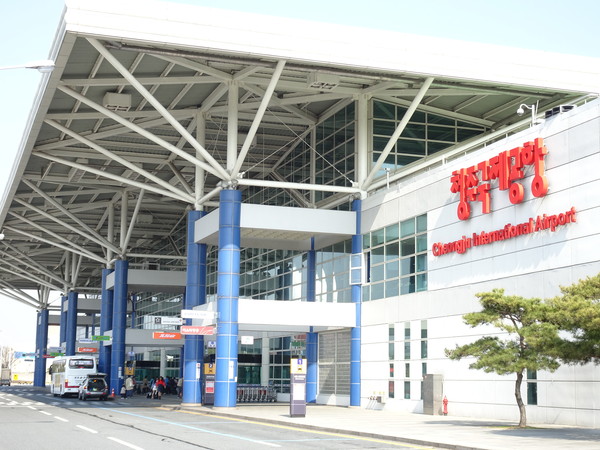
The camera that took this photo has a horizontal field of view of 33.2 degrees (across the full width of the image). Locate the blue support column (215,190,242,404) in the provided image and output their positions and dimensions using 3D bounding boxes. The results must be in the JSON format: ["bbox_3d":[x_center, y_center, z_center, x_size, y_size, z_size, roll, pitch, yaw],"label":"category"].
[{"bbox_3d":[-3.904,3.996,54.392,1.140,11.700,1.140,4,-9,-19],"label":"blue support column"}]

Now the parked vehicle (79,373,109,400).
[{"bbox_3d":[-15.883,12.560,77.414,1.800,1.820,4.500,4,-9,-17],"label":"parked vehicle"}]

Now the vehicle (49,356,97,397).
[{"bbox_3d":[-19.665,13.222,87.121,2.490,3.400,11.700,4,-9,-19],"label":"vehicle"}]

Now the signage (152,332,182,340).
[{"bbox_3d":[-7.930,6.683,60.432,1.760,0.420,0.150,4,-9,-19],"label":"signage"}]

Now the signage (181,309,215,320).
[{"bbox_3d":[-5.438,4.807,53.668,1.800,0.410,0.150,4,-9,-19],"label":"signage"}]

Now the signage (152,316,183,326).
[{"bbox_3d":[-7.908,5.814,60.571,1.740,0.430,0.150,4,-9,-19],"label":"signage"}]

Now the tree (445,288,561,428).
[{"bbox_3d":[7.325,4.755,36.368,4.150,4.950,4.000,-1,-9,11],"label":"tree"}]

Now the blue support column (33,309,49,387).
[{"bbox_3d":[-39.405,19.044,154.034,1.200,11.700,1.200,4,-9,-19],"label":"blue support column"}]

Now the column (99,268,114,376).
[{"bbox_3d":[-18.203,10.091,94.742,1.140,11.700,1.140,4,-9,-19],"label":"column"}]

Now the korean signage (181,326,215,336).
[{"bbox_3d":[-5.450,5.642,53.538,1.780,0.430,0.150,4,-9,-19],"label":"korean signage"}]

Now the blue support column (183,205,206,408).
[{"bbox_3d":[-6.383,5.027,61.224,1.140,11.700,1.140,4,-9,-19],"label":"blue support column"}]

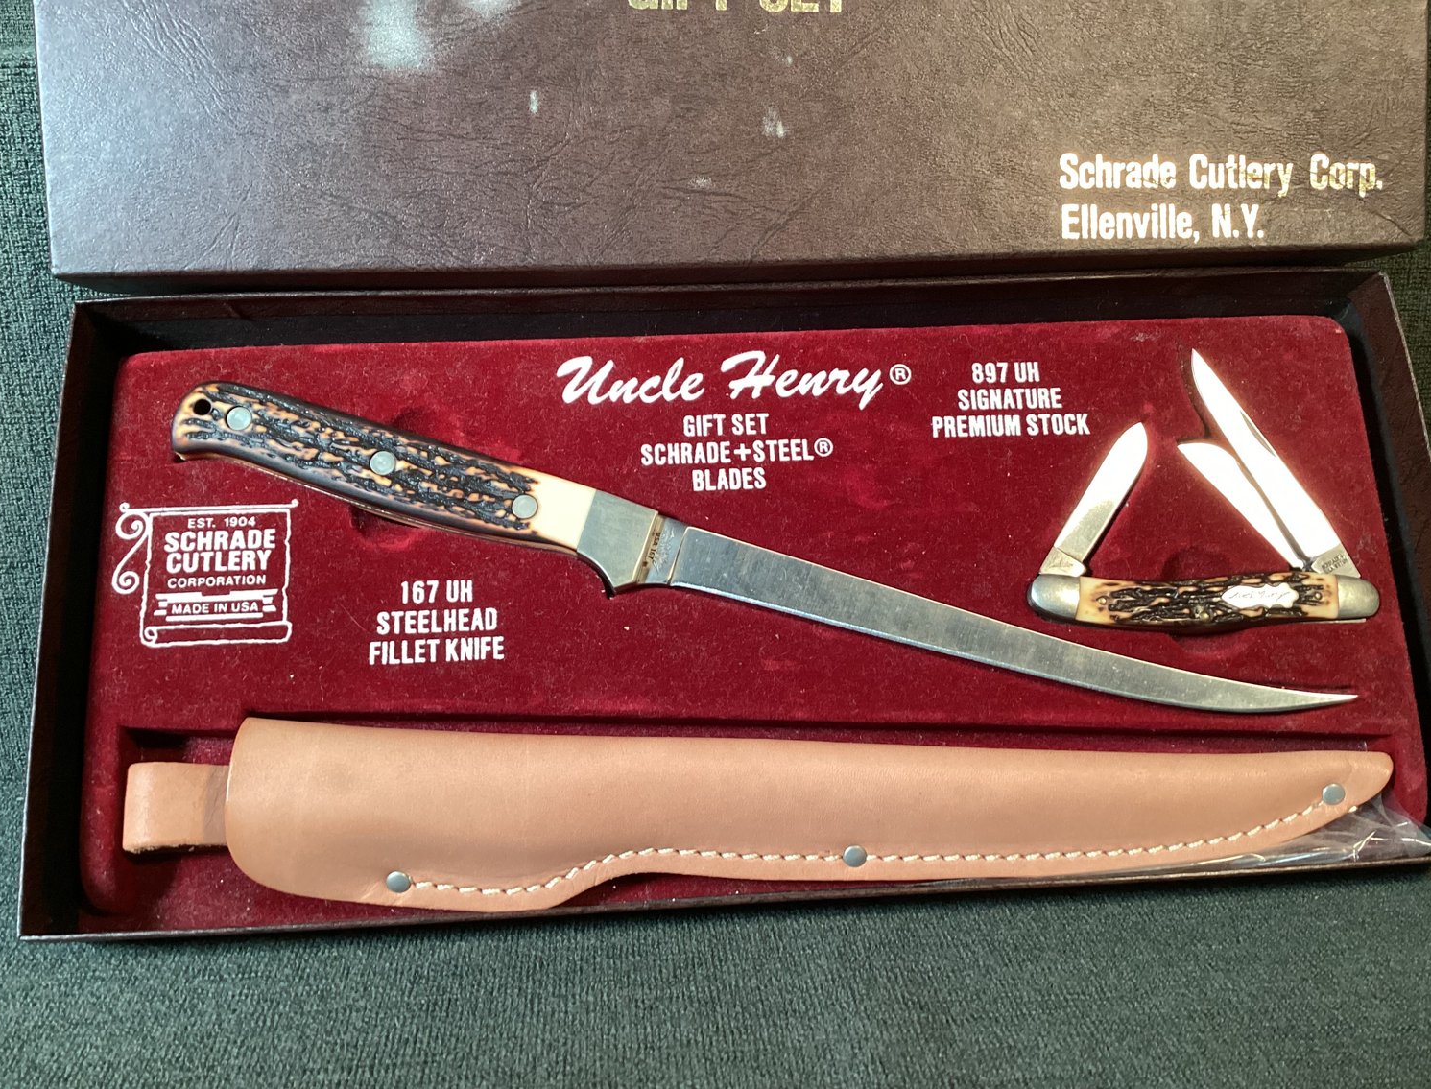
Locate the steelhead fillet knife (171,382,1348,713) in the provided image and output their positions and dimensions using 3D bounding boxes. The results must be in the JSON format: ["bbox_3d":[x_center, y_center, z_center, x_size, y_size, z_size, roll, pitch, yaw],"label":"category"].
[{"bbox_3d":[0.011,0.010,0.326,0.305,0.018,0.026,15,74,1],"label":"steelhead fillet knife"}]

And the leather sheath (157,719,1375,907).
[{"bbox_3d":[0.015,0.066,0.307,0.304,0.022,0.043,2,73,-3],"label":"leather sheath"}]

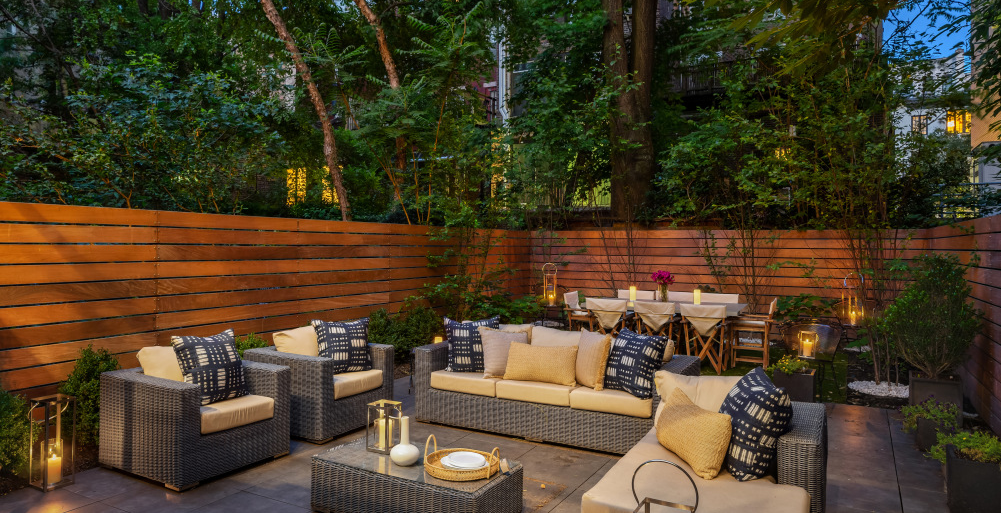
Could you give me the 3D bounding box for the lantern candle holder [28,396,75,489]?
[{"bbox_3d":[-2.918,1.210,4.355,0.212,0.565,0.188,1,1,31],"label":"lantern candle holder"}]

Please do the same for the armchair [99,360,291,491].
[{"bbox_3d":[-2.247,1.178,4.960,0.924,0.669,0.915,2,2,30],"label":"armchair"}]

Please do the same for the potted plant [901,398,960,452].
[{"bbox_3d":[3.463,1.336,5.333,0.420,0.410,0.360,1,1,29],"label":"potted plant"}]

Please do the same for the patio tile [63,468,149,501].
[{"bbox_3d":[-2.596,1.504,4.480,0.615,0.025,0.572,1,1,29],"label":"patio tile"}]

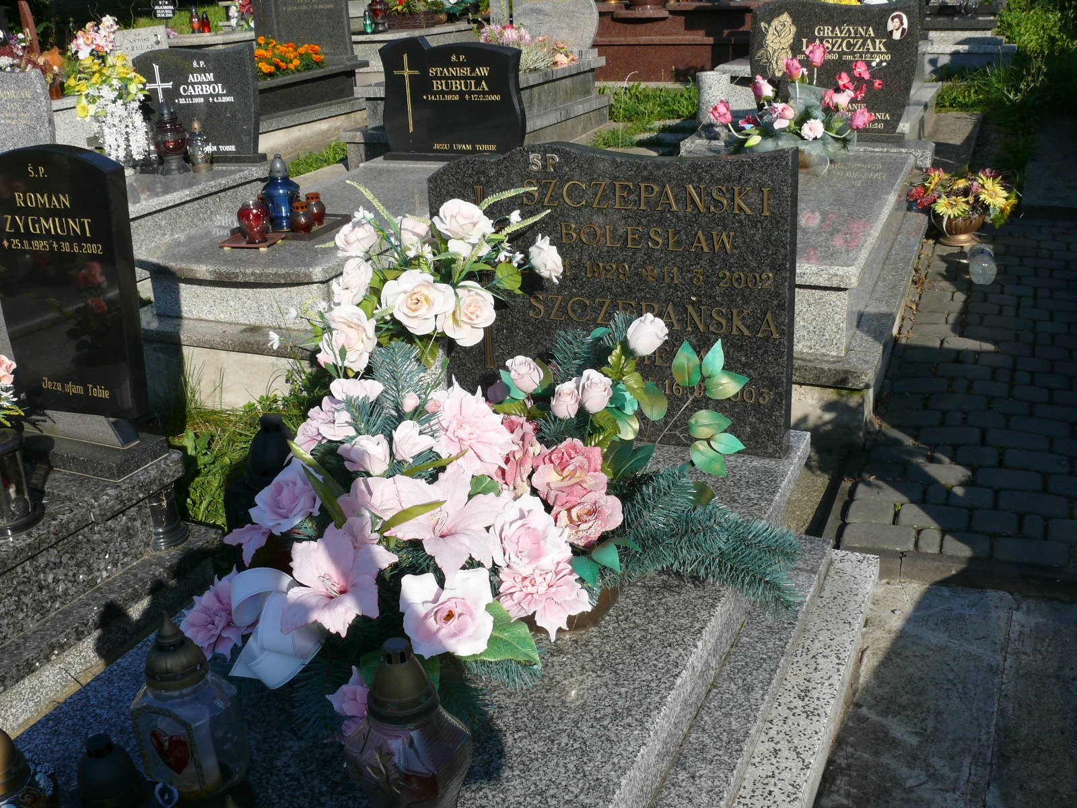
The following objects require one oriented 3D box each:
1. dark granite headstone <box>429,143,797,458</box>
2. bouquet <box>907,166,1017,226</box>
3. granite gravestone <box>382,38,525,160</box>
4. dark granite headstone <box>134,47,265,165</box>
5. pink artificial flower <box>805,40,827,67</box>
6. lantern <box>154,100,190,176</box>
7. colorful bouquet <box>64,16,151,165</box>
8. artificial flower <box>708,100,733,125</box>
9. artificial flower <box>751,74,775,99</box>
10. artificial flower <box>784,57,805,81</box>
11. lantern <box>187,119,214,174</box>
[{"bbox_3d":[0.157,-0.263,2.640,0.880,0.713,0.068,5,16,21],"label":"dark granite headstone"},{"bbox_3d":[1.594,-0.778,4.100,0.396,0.220,0.337,1,20,9],"label":"bouquet"},{"bbox_3d":[-0.373,-1.331,4.780,0.634,0.497,0.080,5,17,20],"label":"granite gravestone"},{"bbox_3d":[-1.591,-1.397,5.100,0.584,0.526,0.080,4,17,18],"label":"dark granite headstone"},{"bbox_3d":[0.977,-1.229,3.830,0.078,0.090,0.078,5,21,19],"label":"pink artificial flower"},{"bbox_3d":[-1.617,-1.174,4.800,0.145,0.330,0.145,5,21,19],"label":"lantern"},{"bbox_3d":[-1.897,-1.372,4.800,0.360,0.633,0.324,5,21,19],"label":"colorful bouquet"},{"bbox_3d":[0.634,-1.017,3.800,0.084,0.086,0.084,5,21,19],"label":"artificial flower"},{"bbox_3d":[0.788,-1.114,3.830,0.081,0.086,0.081,5,21,19],"label":"artificial flower"},{"bbox_3d":[0.900,-1.176,3.830,0.072,0.079,0.072,5,21,19],"label":"artificial flower"},{"bbox_3d":[-1.508,-1.147,4.850,0.111,0.242,0.111,5,21,19],"label":"lantern"}]

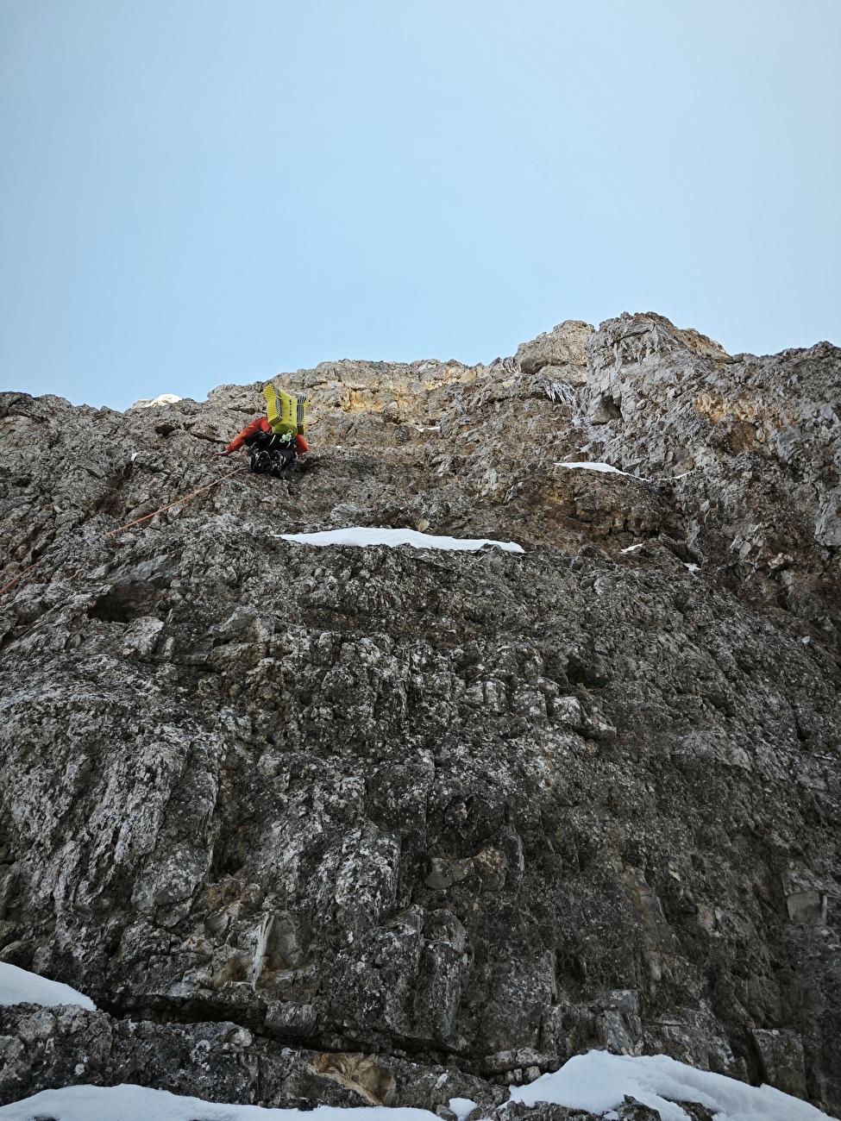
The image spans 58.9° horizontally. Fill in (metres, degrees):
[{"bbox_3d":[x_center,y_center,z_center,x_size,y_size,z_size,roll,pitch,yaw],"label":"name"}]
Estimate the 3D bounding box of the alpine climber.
[{"bbox_3d":[-1.690,-1.389,8.007,1.000,1.300,0.700,12,-48,-11],"label":"alpine climber"}]

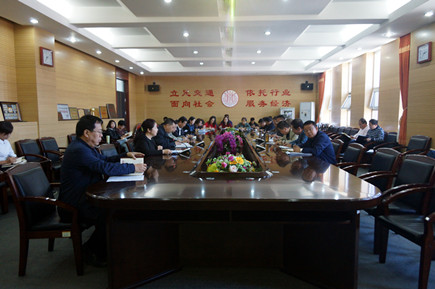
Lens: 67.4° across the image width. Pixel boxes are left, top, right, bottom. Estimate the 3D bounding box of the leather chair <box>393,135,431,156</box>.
[{"bbox_3d":[3.866,0.264,6.629,0.590,0.890,0.560,0,5,0],"label":"leather chair"}]

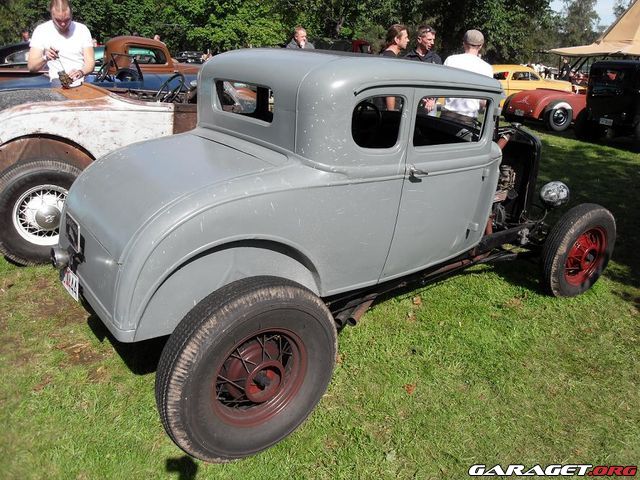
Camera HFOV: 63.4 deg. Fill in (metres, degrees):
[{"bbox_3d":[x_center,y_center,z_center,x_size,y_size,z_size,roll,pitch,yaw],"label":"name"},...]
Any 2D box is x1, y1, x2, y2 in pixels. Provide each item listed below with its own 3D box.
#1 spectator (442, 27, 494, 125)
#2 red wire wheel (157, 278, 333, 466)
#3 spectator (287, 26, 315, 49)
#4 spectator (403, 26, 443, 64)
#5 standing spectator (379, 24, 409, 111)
[{"bbox_3d":[1.543,-1.345,5.715,0.520,1.780,0.360,9,23,14],"label":"spectator"},{"bbox_3d":[-0.267,0.539,2.134,0.806,0.806,0.200,-13,27,-34],"label":"red wire wheel"},{"bbox_3d":[-0.319,-2.323,7.915,0.520,1.770,0.380,-7,24,-23],"label":"spectator"},{"bbox_3d":[1.149,-1.494,6.008,0.520,1.800,0.420,-8,25,-26],"label":"spectator"},{"bbox_3d":[0.789,-1.443,5.849,0.360,1.790,0.480,-7,24,-23],"label":"standing spectator"}]

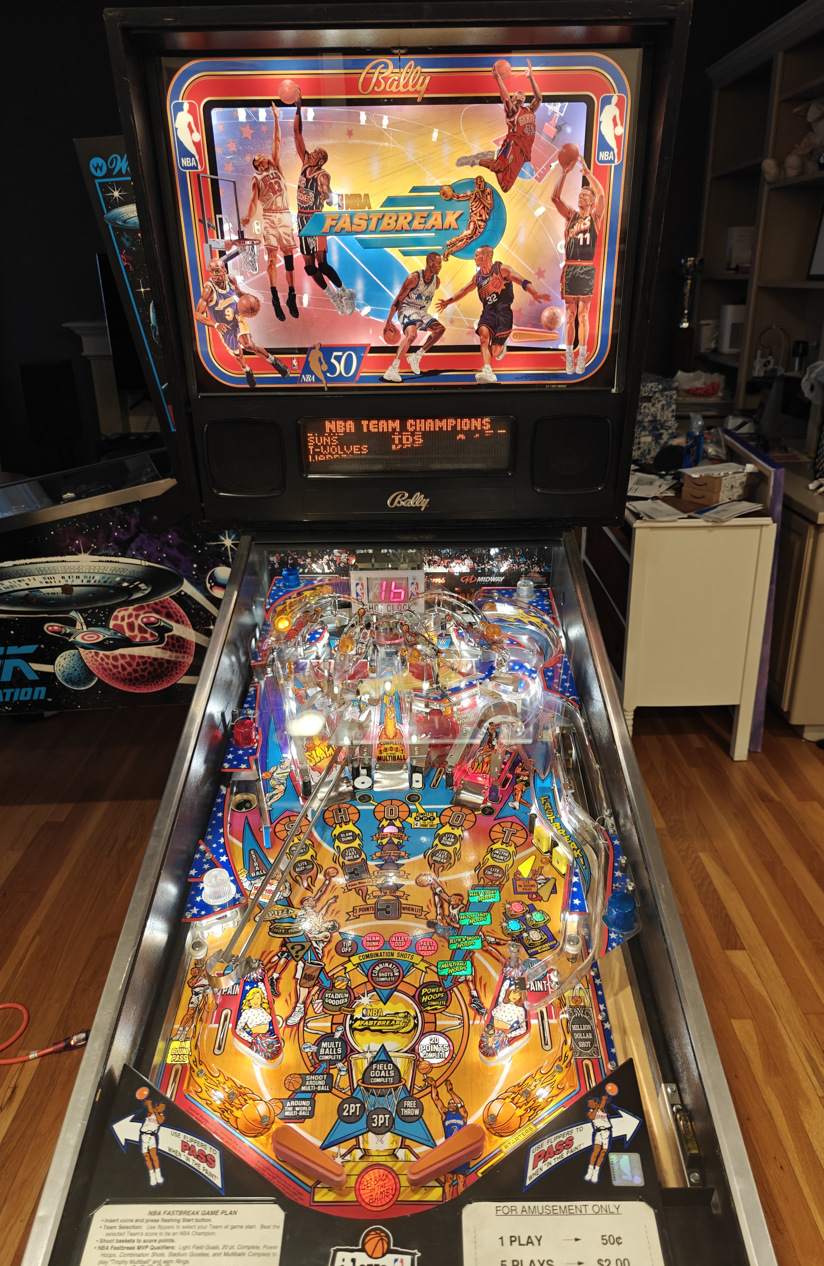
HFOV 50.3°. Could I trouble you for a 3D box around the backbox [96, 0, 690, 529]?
[{"bbox_3d":[-0.010,-0.506,1.372,0.730,0.715,0.335,-1,21,0],"label":"backbox"}]

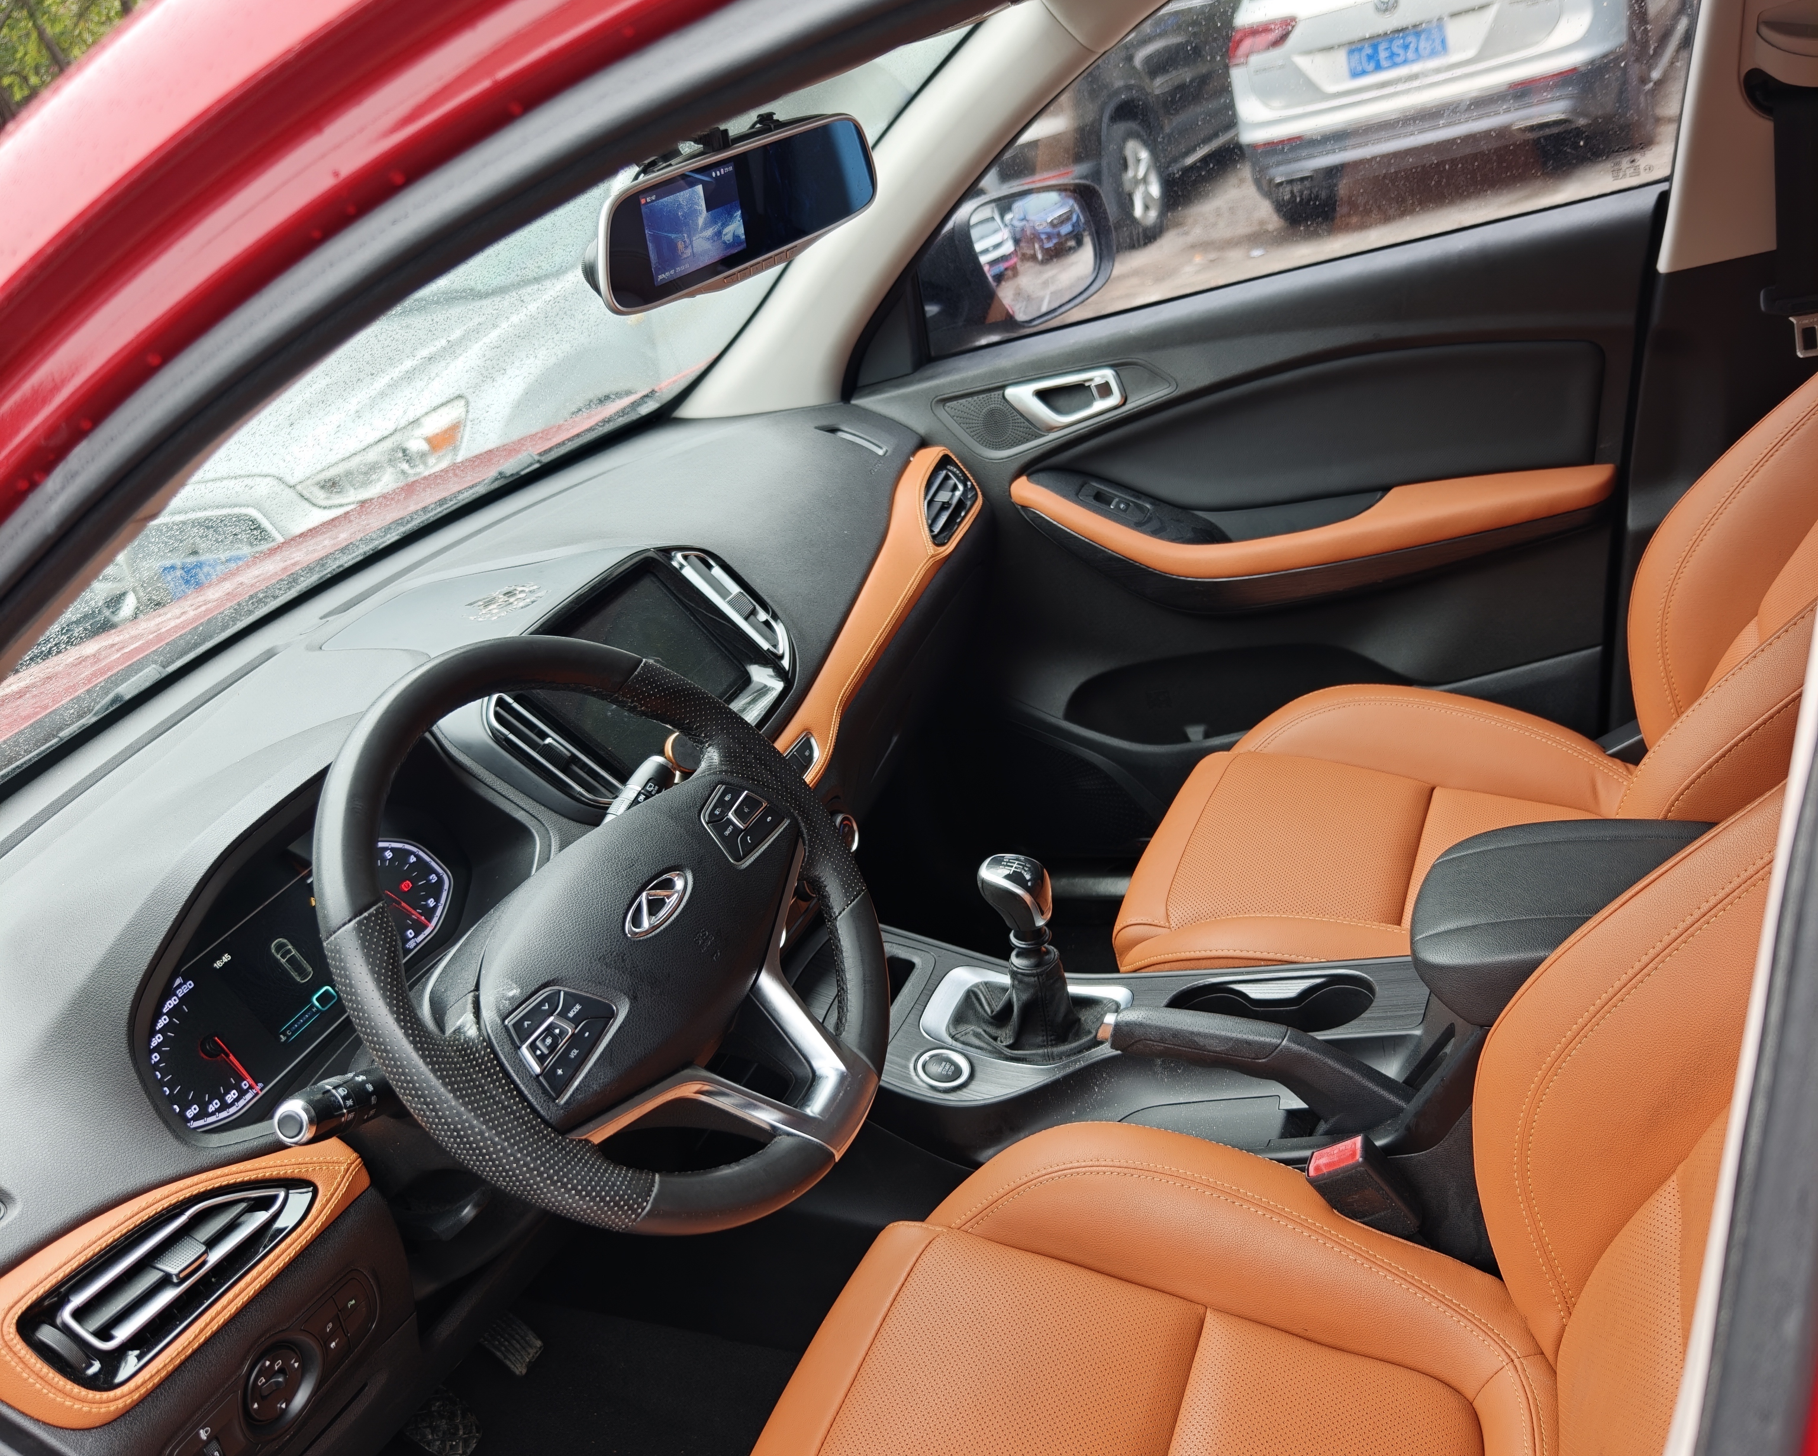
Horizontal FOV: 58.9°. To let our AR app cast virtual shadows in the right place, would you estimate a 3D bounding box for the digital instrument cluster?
[{"bbox_3d":[-0.409,0.161,1.074,0.030,0.096,0.280,-32,11,34],"label":"digital instrument cluster"}]

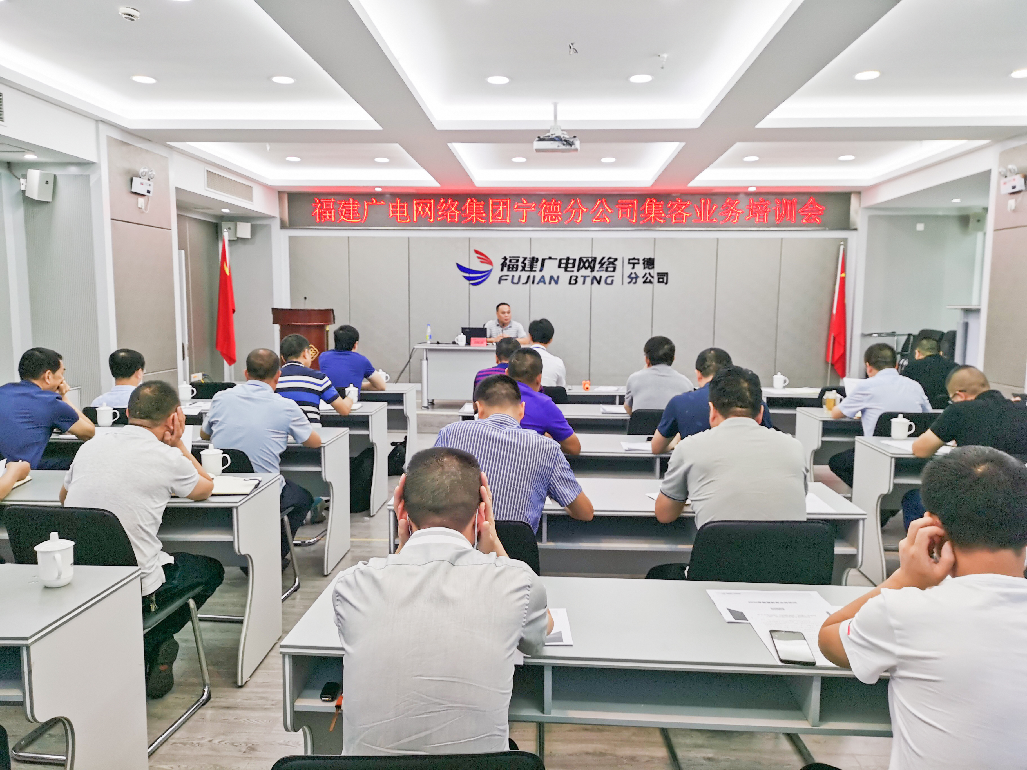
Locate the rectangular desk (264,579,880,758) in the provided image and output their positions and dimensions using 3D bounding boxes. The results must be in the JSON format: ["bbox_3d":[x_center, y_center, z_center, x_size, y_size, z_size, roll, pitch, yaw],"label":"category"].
[{"bbox_3d":[0.366,0.941,2.026,1.770,0.740,0.500,1,6,3],"label":"rectangular desk"}]

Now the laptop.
[{"bbox_3d":[-0.451,-0.594,9.793,0.325,0.216,0.280,1,6,10],"label":"laptop"}]

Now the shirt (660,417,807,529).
[{"bbox_3d":[0.735,0.438,2.710,0.500,0.630,0.380,1,6,3],"label":"shirt"}]

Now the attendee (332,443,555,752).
[{"bbox_3d":[-0.145,0.754,1.655,0.470,1.230,0.750,1,6,3],"label":"attendee"}]

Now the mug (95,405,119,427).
[{"bbox_3d":[-2.425,0.180,4.779,0.130,0.136,0.097,1,6,3],"label":"mug"}]

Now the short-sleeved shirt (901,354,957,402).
[{"bbox_3d":[3.192,0.068,6.169,0.470,0.600,0.370,1,6,3],"label":"short-sleeved shirt"}]

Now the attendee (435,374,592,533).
[{"bbox_3d":[-0.004,0.577,2.914,0.580,1.240,0.800,1,6,3],"label":"attendee"}]

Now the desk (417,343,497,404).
[{"bbox_3d":[-0.407,-0.096,9.925,1.520,0.760,0.650,1,6,3],"label":"desk"}]

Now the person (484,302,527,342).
[{"bbox_3d":[-0.097,-0.403,10.281,0.570,1.300,0.720,1,6,3],"label":"person"}]

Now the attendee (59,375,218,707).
[{"bbox_3d":[-1.385,0.603,2.932,0.510,1.240,0.730,1,6,5],"label":"attendee"}]

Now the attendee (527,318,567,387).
[{"bbox_3d":[0.214,0.129,6.948,0.480,1.390,0.780,1,6,3],"label":"attendee"}]

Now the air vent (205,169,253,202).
[{"bbox_3d":[-3.360,-2.349,9.531,0.050,0.230,1.400,1,6,3],"label":"air vent"}]

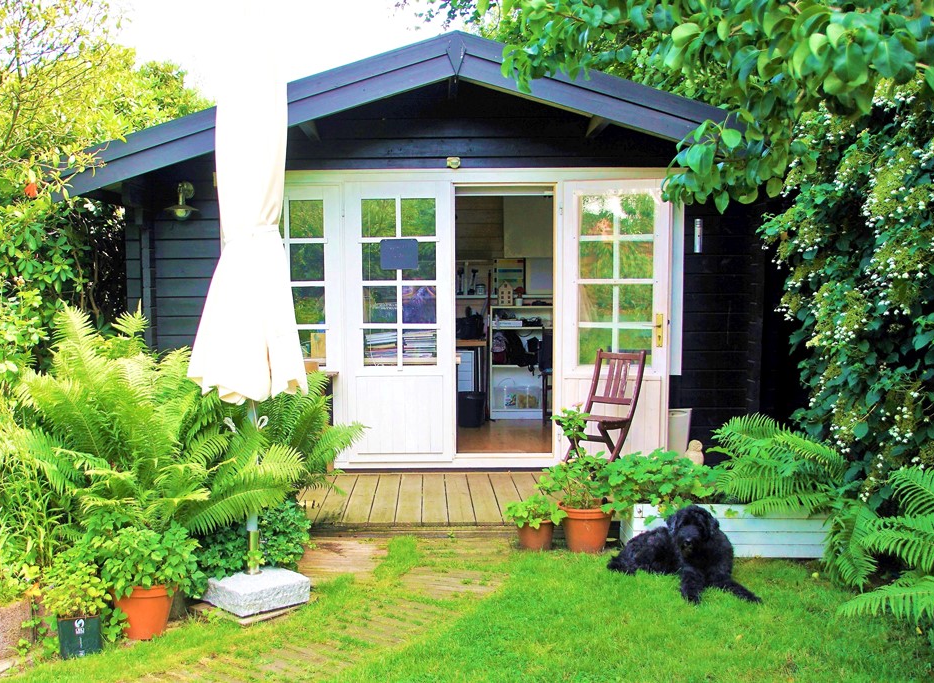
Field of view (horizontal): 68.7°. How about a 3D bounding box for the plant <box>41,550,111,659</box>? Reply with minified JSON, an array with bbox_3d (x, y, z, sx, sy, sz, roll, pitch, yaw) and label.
[{"bbox_3d":[-1.527,1.025,2.670,0.240,0.380,0.240,-1,4,-15],"label":"plant"}]

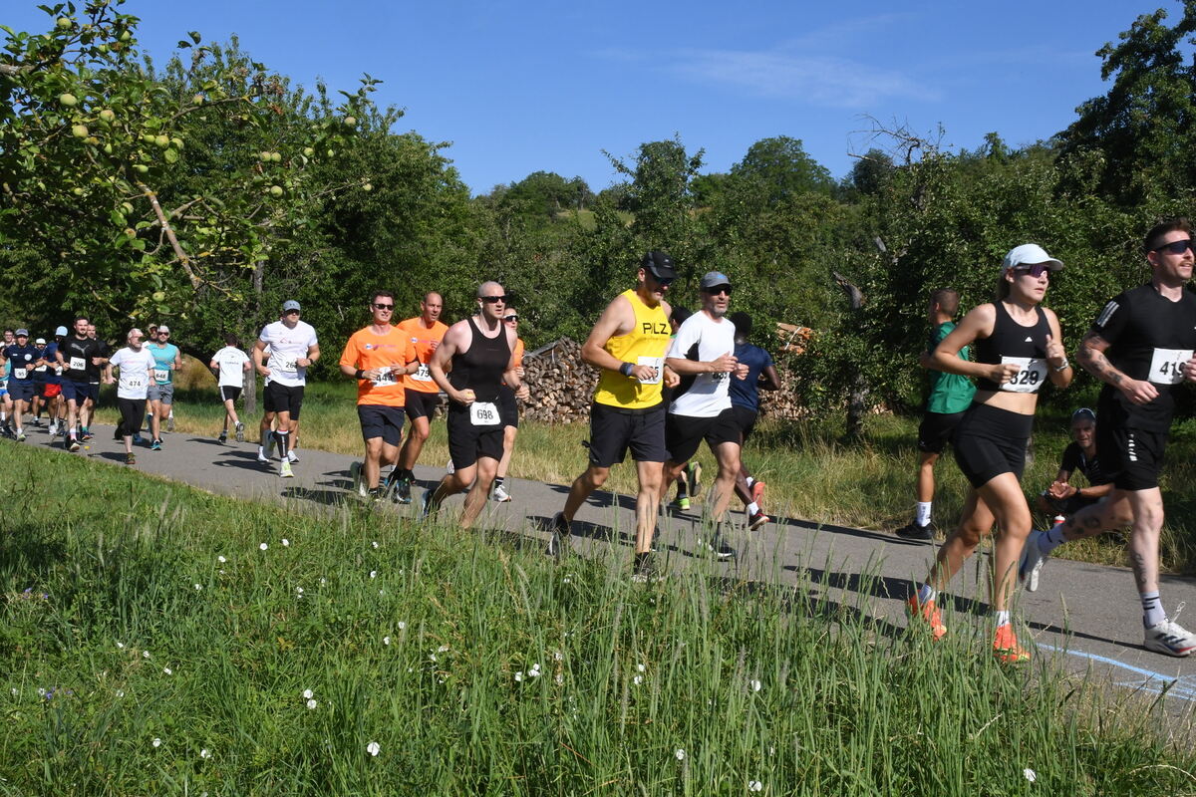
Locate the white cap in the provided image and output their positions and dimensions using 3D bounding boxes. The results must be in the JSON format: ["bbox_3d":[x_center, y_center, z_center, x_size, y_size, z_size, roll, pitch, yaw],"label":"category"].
[{"bbox_3d":[1.680,-0.541,5.010,0.175,0.125,0.265,0,1,-41],"label":"white cap"}]

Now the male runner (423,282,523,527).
[{"bbox_3d":[-0.842,0.090,8.650,0.600,1.760,0.720,0,1,-33],"label":"male runner"}]

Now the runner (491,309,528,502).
[{"bbox_3d":[-0.868,0.062,11.450,0.500,1.718,0.850,0,1,-30],"label":"runner"}]

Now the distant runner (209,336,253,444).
[{"bbox_3d":[-5.726,-0.155,20.200,0.570,1.710,0.680,0,1,-26],"label":"distant runner"}]

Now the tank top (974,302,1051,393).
[{"bbox_3d":[1.666,-0.208,5.200,0.310,0.355,0.220,0,1,-20],"label":"tank top"}]

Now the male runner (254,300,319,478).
[{"bbox_3d":[-3.209,-0.098,13.350,0.650,1.830,0.700,0,1,-26],"label":"male runner"}]

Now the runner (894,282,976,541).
[{"bbox_3d":[2.384,0.112,9.100,0.500,1.740,0.640,0,1,-37],"label":"runner"}]

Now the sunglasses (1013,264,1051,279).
[{"bbox_3d":[1.670,-0.489,4.990,0.145,0.052,0.150,0,1,-40],"label":"sunglasses"}]

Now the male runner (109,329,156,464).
[{"bbox_3d":[-5.658,-0.018,15.700,0.560,1.643,0.680,0,1,-28],"label":"male runner"}]

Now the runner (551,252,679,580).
[{"bbox_3d":[0.134,0.093,7.100,0.560,1.786,0.750,0,1,-35],"label":"runner"}]

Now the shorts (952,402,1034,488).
[{"bbox_3d":[1.562,0.187,5.120,0.320,0.335,0.265,0,1,-36],"label":"shorts"}]

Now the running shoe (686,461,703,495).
[{"bbox_3d":[0.806,0.662,10.750,0.115,0.290,0.105,8,8,43],"label":"running shoe"}]

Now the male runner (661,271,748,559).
[{"bbox_3d":[0.647,0.099,8.050,0.530,1.777,0.760,0,1,-35],"label":"male runner"}]

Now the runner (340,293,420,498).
[{"bbox_3d":[-1.857,-0.017,10.900,0.610,1.769,0.720,0,1,-26],"label":"runner"}]

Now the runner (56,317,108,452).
[{"bbox_3d":[-6.901,-0.180,17.300,0.630,1.790,0.700,0,1,-26],"label":"runner"}]

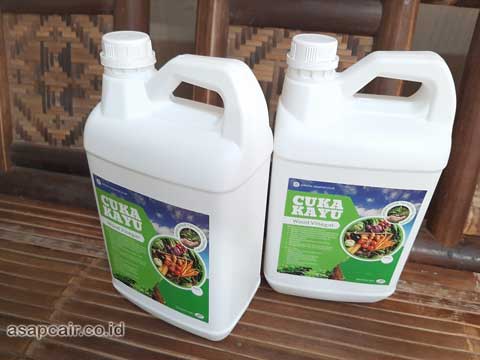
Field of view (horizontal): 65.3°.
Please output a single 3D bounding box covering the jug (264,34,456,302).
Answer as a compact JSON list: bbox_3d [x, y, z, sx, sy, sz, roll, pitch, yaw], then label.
[{"bbox_3d":[0.127,-0.004,0.443,0.184,0.306,0.126,5,34,3],"label":"jug"}]

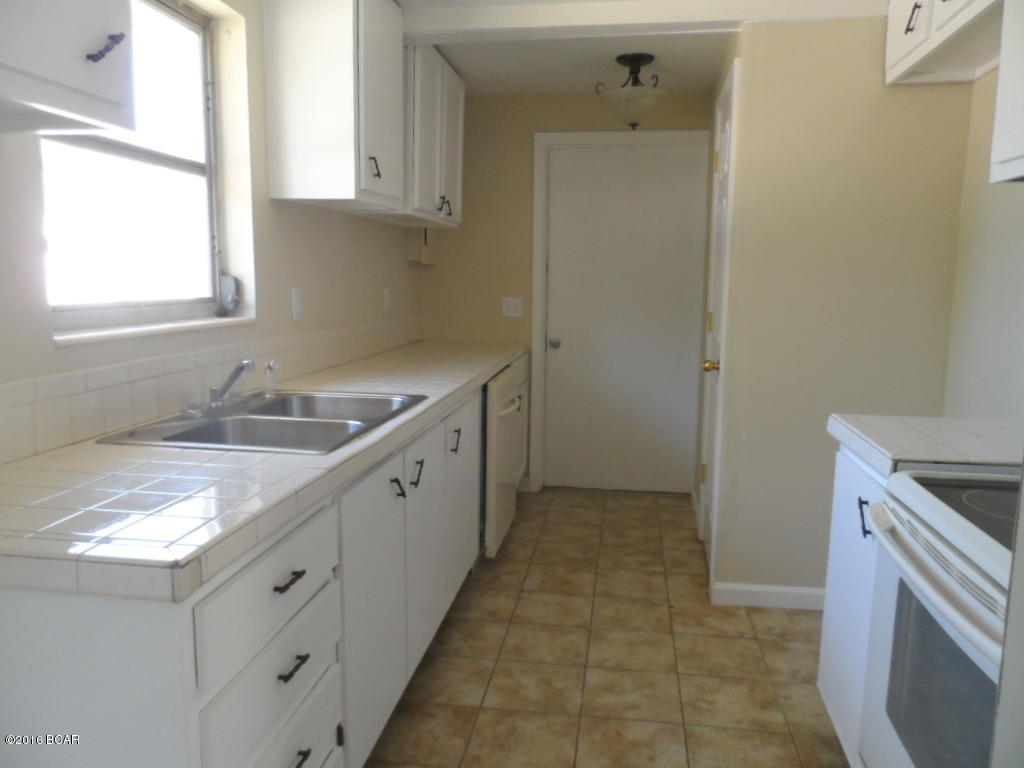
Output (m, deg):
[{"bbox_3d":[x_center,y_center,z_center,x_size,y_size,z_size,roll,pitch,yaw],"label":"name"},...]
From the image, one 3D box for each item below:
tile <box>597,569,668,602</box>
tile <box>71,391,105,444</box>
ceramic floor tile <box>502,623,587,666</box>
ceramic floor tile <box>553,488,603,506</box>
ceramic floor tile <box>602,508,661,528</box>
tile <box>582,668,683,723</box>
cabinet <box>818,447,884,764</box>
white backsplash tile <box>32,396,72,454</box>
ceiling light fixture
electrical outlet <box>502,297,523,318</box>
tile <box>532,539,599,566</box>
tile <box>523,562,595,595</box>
[{"bbox_3d":[0.517,0.877,3.088,0.305,0.010,0.281,1,8,9],"label":"tile"},{"bbox_3d":[-1.055,0.077,1.760,0.008,0.108,0.108,1,9,9],"label":"tile"},{"bbox_3d":[0.127,0.947,2.593,0.302,0.010,0.285,1,9,9],"label":"ceramic floor tile"},{"bbox_3d":[0.405,0.699,4.302,0.305,0.010,0.281,1,8,9],"label":"ceramic floor tile"},{"bbox_3d":[0.663,0.755,3.959,0.305,0.010,0.290,2,8,9],"label":"ceramic floor tile"},{"bbox_3d":[0.386,0.998,2.279,0.305,0.010,0.290,2,8,9],"label":"tile"},{"bbox_3d":[1.240,0.628,1.995,0.550,0.810,0.460,2,8,9],"label":"cabinet"},{"bbox_3d":[-1.041,0.092,1.619,0.008,0.112,0.108,2,8,9],"label":"white backsplash tile"},{"bbox_3d":[0.584,-1.408,3.464,0.335,0.330,0.335,2,8,9],"label":"ceiling light fixture"},{"bbox_3d":[0.004,-0.476,4.417,0.120,0.120,0.010,2,8,9],"label":"electrical outlet"},{"bbox_3d":[0.264,0.825,3.445,0.305,0.010,0.281,1,8,9],"label":"tile"},{"bbox_3d":[0.219,0.870,3.149,0.305,0.010,0.290,2,8,9],"label":"tile"}]

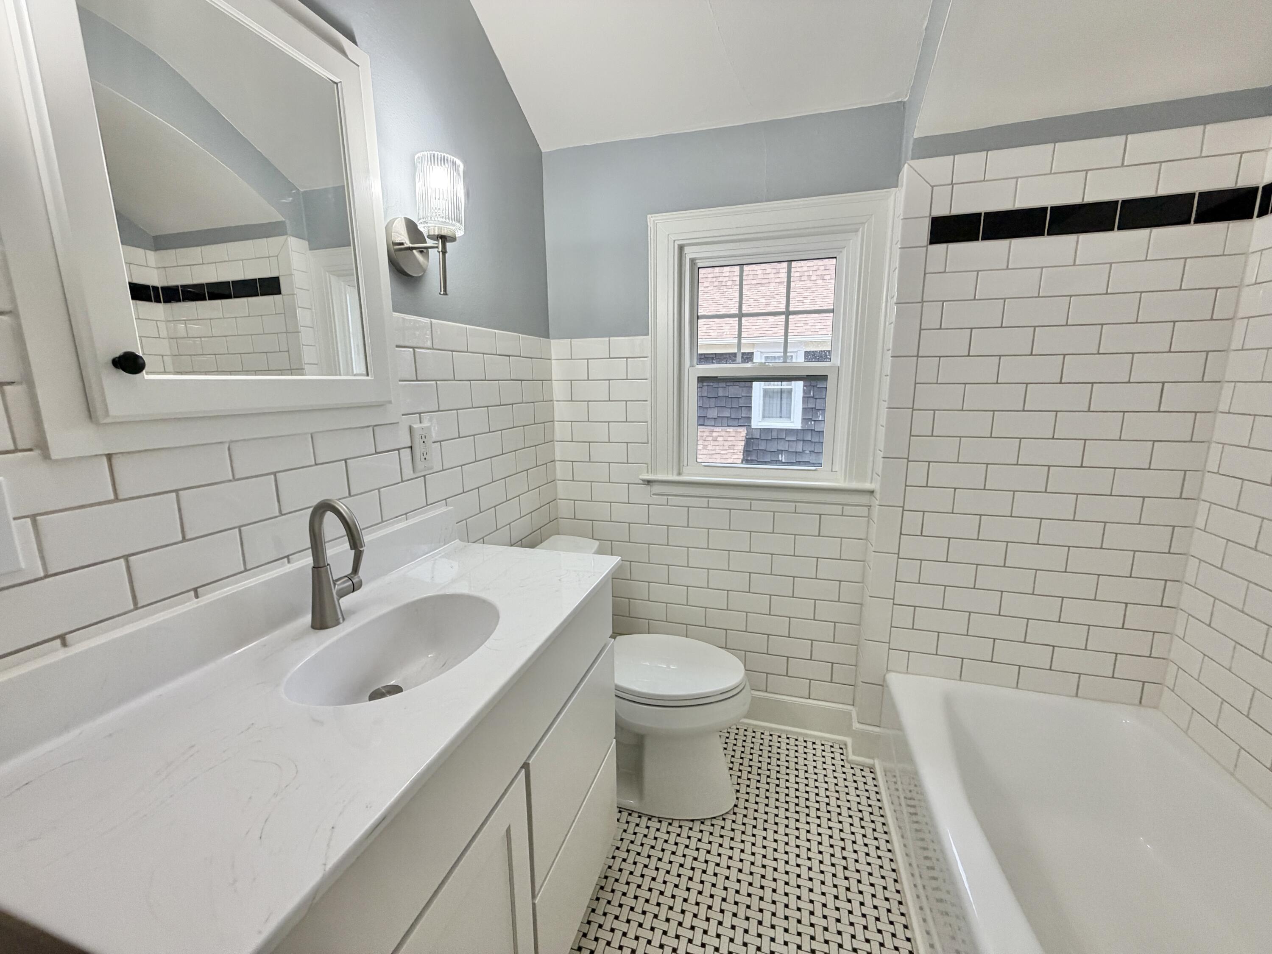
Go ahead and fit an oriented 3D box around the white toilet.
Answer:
[{"bbox_3d":[-0.019,0.652,1.691,0.779,0.752,0.460,2,11,16],"label":"white toilet"}]

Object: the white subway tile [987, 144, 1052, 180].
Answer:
[{"bbox_3d":[1.039,-0.851,1.396,0.153,0.070,0.009,2,11,16],"label":"white subway tile"}]

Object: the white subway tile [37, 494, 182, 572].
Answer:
[{"bbox_3d":[-0.705,0.071,0.698,0.008,0.075,0.152,2,11,16],"label":"white subway tile"}]

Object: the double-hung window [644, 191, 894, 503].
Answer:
[{"bbox_3d":[0.406,-0.401,1.764,0.798,0.984,0.070,3,11,17],"label":"double-hung window"}]

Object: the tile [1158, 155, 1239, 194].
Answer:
[{"bbox_3d":[1.411,-0.756,1.291,0.152,0.075,0.008,2,11,17],"label":"tile"}]

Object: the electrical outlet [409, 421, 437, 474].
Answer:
[{"bbox_3d":[-0.530,-0.071,1.274,0.009,0.118,0.077,2,11,16],"label":"electrical outlet"}]

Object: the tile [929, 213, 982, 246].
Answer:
[{"bbox_3d":[0.905,-0.701,1.459,0.125,0.075,0.008,2,11,17],"label":"tile"}]

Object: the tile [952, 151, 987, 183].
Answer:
[{"bbox_3d":[0.923,-0.854,1.424,0.076,0.071,0.008,2,11,17],"label":"tile"}]

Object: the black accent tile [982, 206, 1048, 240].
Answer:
[{"bbox_3d":[1.040,-0.695,1.418,0.152,0.075,0.008,2,11,17],"label":"black accent tile"}]

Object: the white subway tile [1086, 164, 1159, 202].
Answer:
[{"bbox_3d":[1.263,-0.762,1.336,0.152,0.075,0.008,2,11,17],"label":"white subway tile"}]

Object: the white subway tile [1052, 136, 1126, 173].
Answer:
[{"bbox_3d":[1.189,-0.845,1.353,0.153,0.069,0.009,2,11,16],"label":"white subway tile"}]

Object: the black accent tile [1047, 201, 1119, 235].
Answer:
[{"bbox_3d":[1.189,-0.688,1.373,0.152,0.075,0.008,2,11,17],"label":"black accent tile"}]

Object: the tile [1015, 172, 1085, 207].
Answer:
[{"bbox_3d":[1.117,-0.772,1.388,0.153,0.073,0.009,2,11,16],"label":"tile"}]

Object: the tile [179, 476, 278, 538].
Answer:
[{"bbox_3d":[-0.664,0.046,0.845,0.009,0.074,0.153,2,11,16],"label":"tile"}]

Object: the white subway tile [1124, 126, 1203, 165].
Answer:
[{"bbox_3d":[1.341,-0.840,1.310,0.155,0.068,0.009,2,11,16],"label":"white subway tile"}]

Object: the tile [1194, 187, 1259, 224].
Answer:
[{"bbox_3d":[1.474,-0.676,1.286,0.123,0.075,0.008,2,11,17],"label":"tile"}]

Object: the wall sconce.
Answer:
[{"bbox_3d":[-0.467,-0.566,1.182,0.155,0.280,0.125,2,11,16],"label":"wall sconce"}]

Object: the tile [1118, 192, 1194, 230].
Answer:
[{"bbox_3d":[1.338,-0.682,1.328,0.152,0.075,0.008,2,11,17],"label":"tile"}]

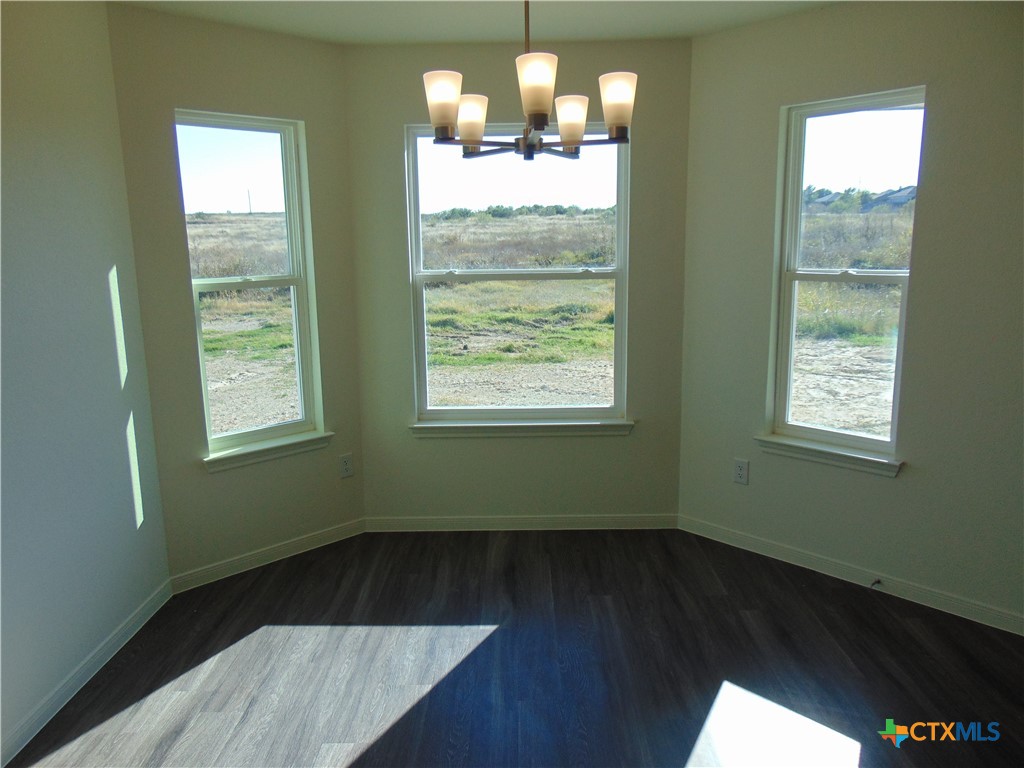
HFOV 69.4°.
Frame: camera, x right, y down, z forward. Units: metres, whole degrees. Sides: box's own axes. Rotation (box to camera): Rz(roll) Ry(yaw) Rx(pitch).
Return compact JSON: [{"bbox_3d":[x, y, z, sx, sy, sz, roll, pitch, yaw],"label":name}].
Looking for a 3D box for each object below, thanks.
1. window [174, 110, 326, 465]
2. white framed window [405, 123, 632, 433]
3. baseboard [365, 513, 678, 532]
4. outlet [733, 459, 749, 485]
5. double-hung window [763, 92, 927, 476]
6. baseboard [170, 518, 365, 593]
[{"bbox_3d":[-1.189,-0.438,3.409,0.577,1.510,0.115,-11,15,-42],"label":"window"},{"bbox_3d":[0.036,-0.524,3.752,1.092,1.507,0.115,-1,11,1],"label":"white framed window"},{"bbox_3d":[0.054,0.740,3.948,1.657,0.083,0.016,-1,11,1],"label":"baseboard"},{"bbox_3d":[1.127,0.430,3.622,0.008,0.119,0.075,-11,15,-43],"label":"outlet"},{"bbox_3d":[1.422,-0.442,3.193,0.115,1.502,0.580,-11,15,-43],"label":"double-hung window"},{"bbox_3d":[-1.138,0.825,3.615,1.016,0.083,0.016,-11,15,-42],"label":"baseboard"}]

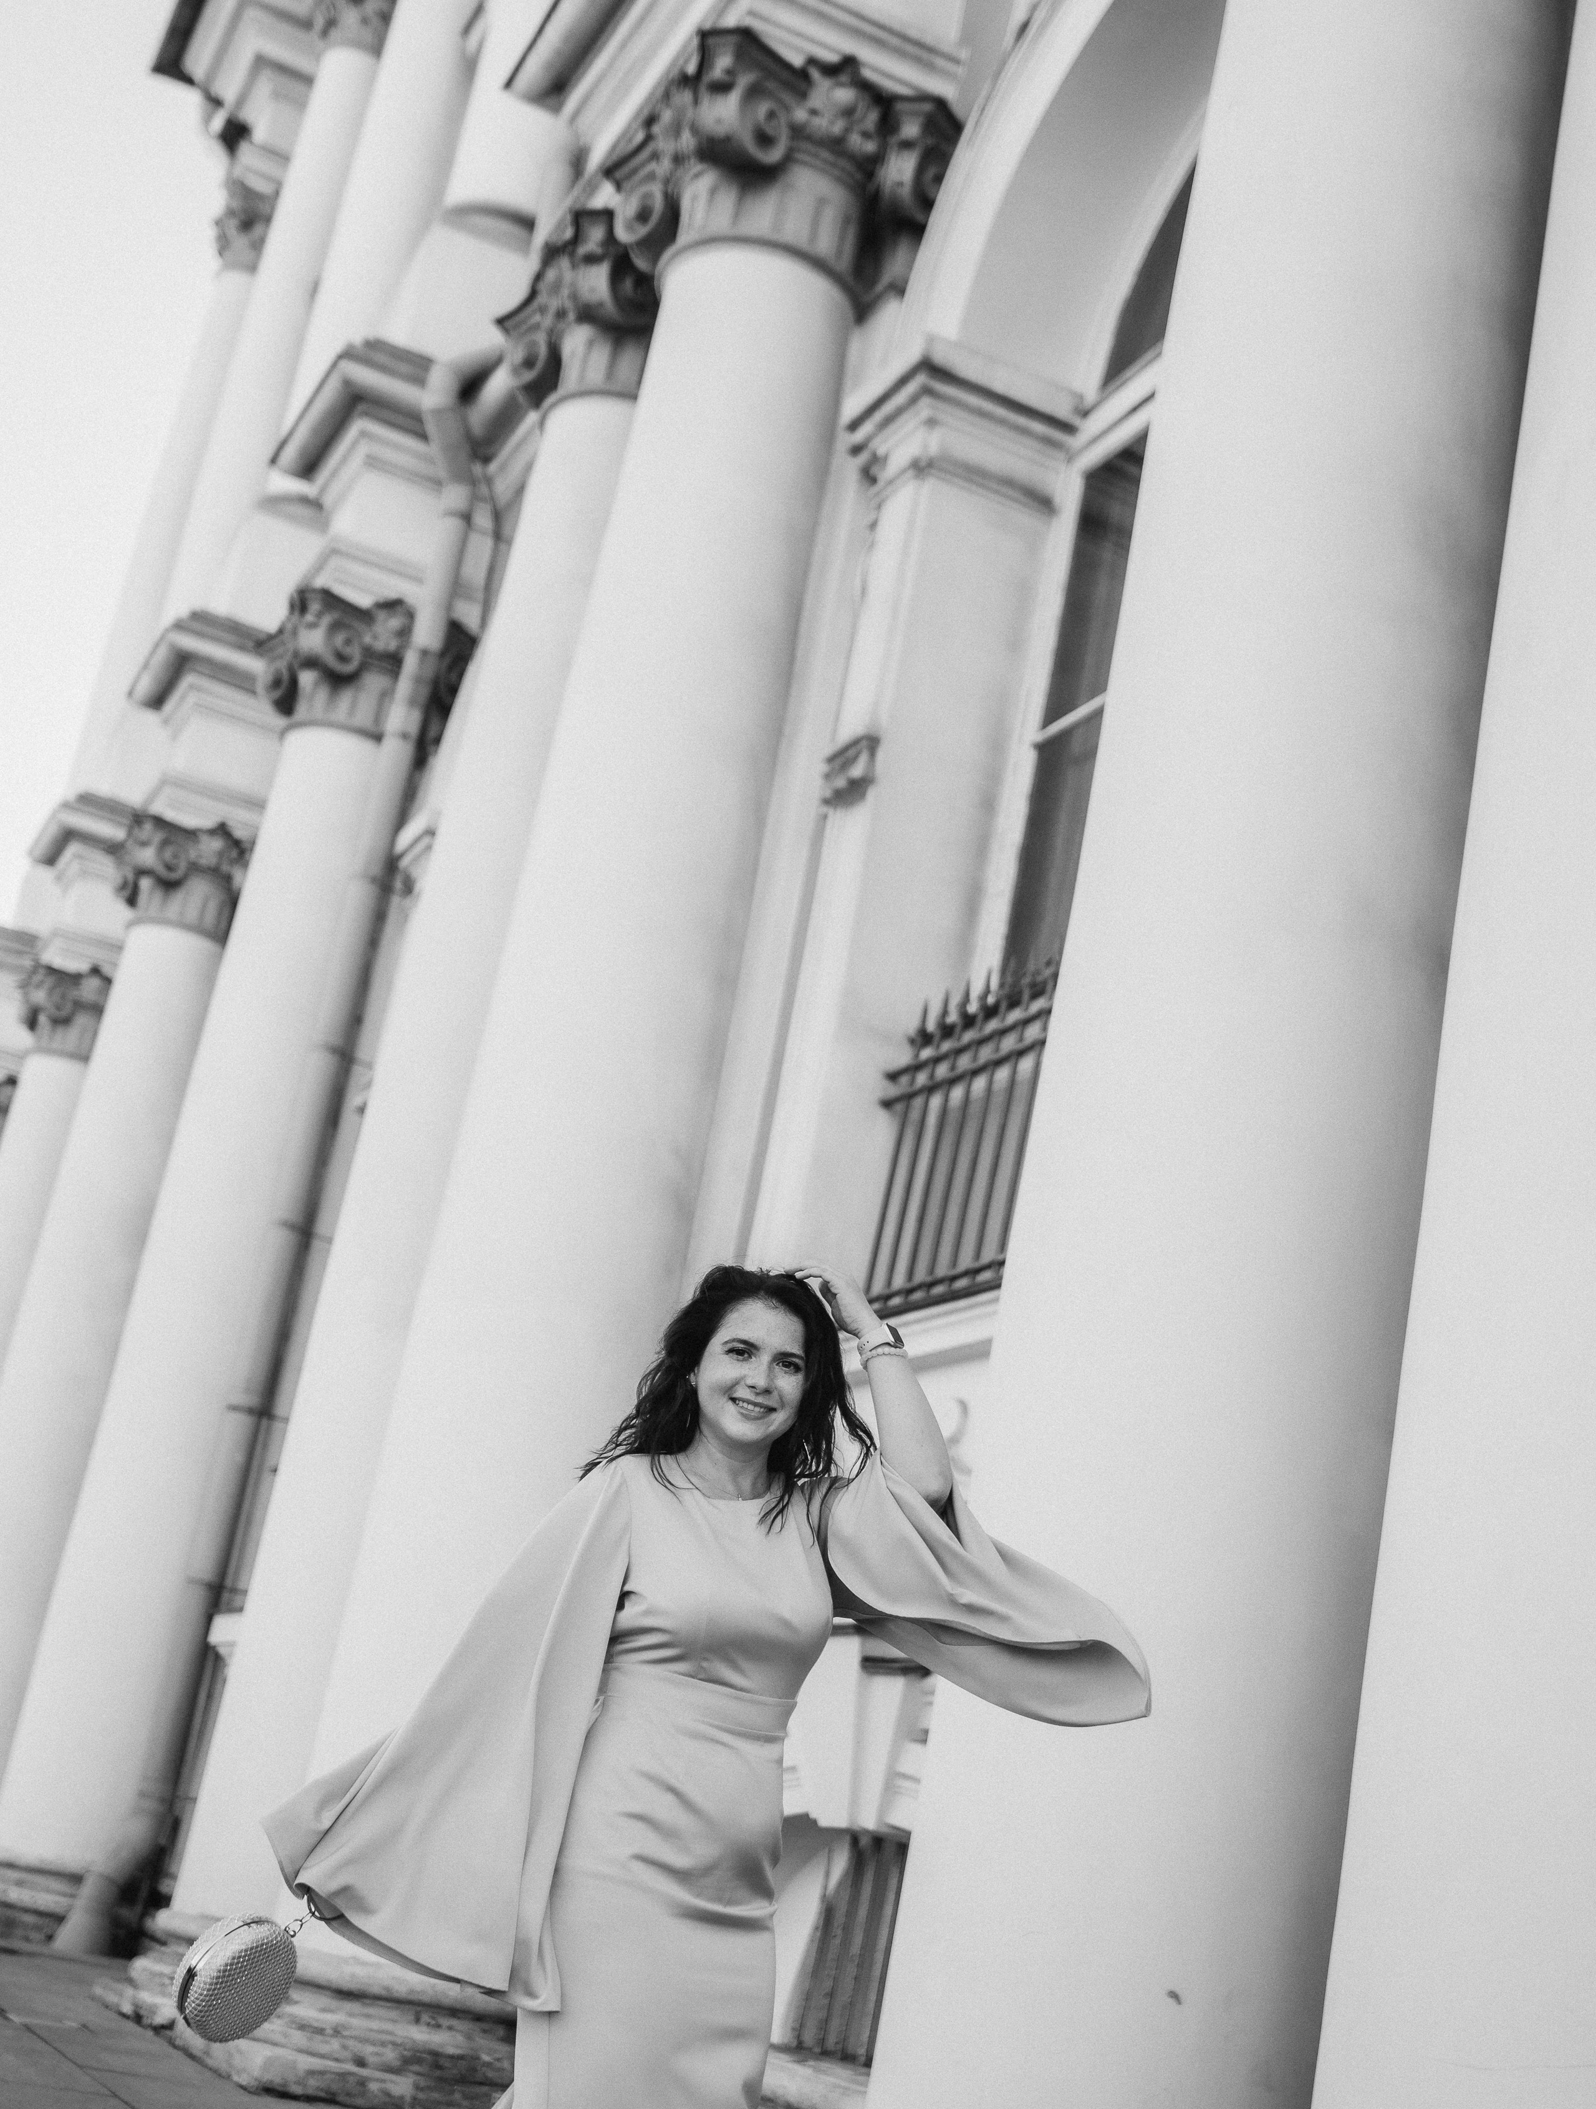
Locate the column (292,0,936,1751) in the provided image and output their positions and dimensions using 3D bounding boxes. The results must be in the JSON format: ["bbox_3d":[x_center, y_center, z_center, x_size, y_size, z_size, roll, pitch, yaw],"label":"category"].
[{"bbox_3d":[-0.685,-0.327,9.323,1.214,7.740,1.214,18,-20,-23],"label":"column"}]

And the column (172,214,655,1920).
[{"bbox_3d":[-1.352,-0.009,10.585,1.214,7.740,1.214,18,-20,-23],"label":"column"}]

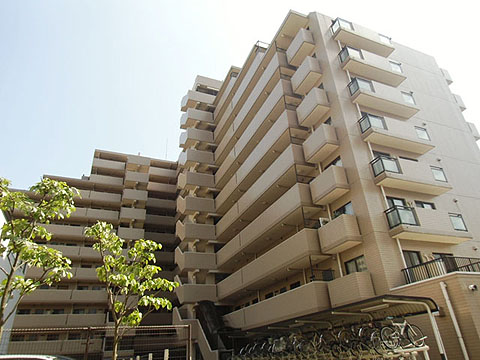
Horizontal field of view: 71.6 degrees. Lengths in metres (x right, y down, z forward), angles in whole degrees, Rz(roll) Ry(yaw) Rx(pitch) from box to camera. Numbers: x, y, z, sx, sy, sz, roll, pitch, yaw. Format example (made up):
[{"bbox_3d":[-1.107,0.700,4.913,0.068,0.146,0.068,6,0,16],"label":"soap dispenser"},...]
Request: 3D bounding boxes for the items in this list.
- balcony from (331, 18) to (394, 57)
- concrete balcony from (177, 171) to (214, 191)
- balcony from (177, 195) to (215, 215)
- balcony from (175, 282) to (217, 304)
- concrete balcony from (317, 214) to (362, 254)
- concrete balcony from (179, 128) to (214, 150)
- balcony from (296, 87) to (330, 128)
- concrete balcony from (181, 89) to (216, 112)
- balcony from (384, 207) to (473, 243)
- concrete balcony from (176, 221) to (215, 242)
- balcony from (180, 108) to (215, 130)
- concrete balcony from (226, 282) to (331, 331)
[{"bbox_3d":[8.574,-9.827,23.196,4.529,1.216,0.819,8,-31,-21],"label":"balcony"},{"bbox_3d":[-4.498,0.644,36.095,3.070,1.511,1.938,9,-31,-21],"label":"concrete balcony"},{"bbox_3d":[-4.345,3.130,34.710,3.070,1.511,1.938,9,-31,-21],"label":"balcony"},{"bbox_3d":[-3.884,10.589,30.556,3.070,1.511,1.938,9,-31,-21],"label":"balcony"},{"bbox_3d":[5.059,2.818,16.916,0.833,1.319,2.131,8,-31,-21],"label":"concrete balcony"},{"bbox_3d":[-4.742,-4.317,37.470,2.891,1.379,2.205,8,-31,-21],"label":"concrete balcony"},{"bbox_3d":[4.593,-4.465,20.954,0.833,1.319,2.131,8,-31,-21],"label":"balcony"},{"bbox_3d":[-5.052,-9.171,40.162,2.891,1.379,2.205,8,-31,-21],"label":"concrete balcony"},{"bbox_3d":[9.350,2.310,16.466,4.529,1.216,0.819,8,-31,-21],"label":"balcony"},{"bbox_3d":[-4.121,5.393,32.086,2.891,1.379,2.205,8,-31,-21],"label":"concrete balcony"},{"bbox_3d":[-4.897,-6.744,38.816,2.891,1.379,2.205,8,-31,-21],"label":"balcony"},{"bbox_3d":[1.671,9.479,22.979,1.368,1.439,14.820,9,-31,-21],"label":"concrete balcony"}]

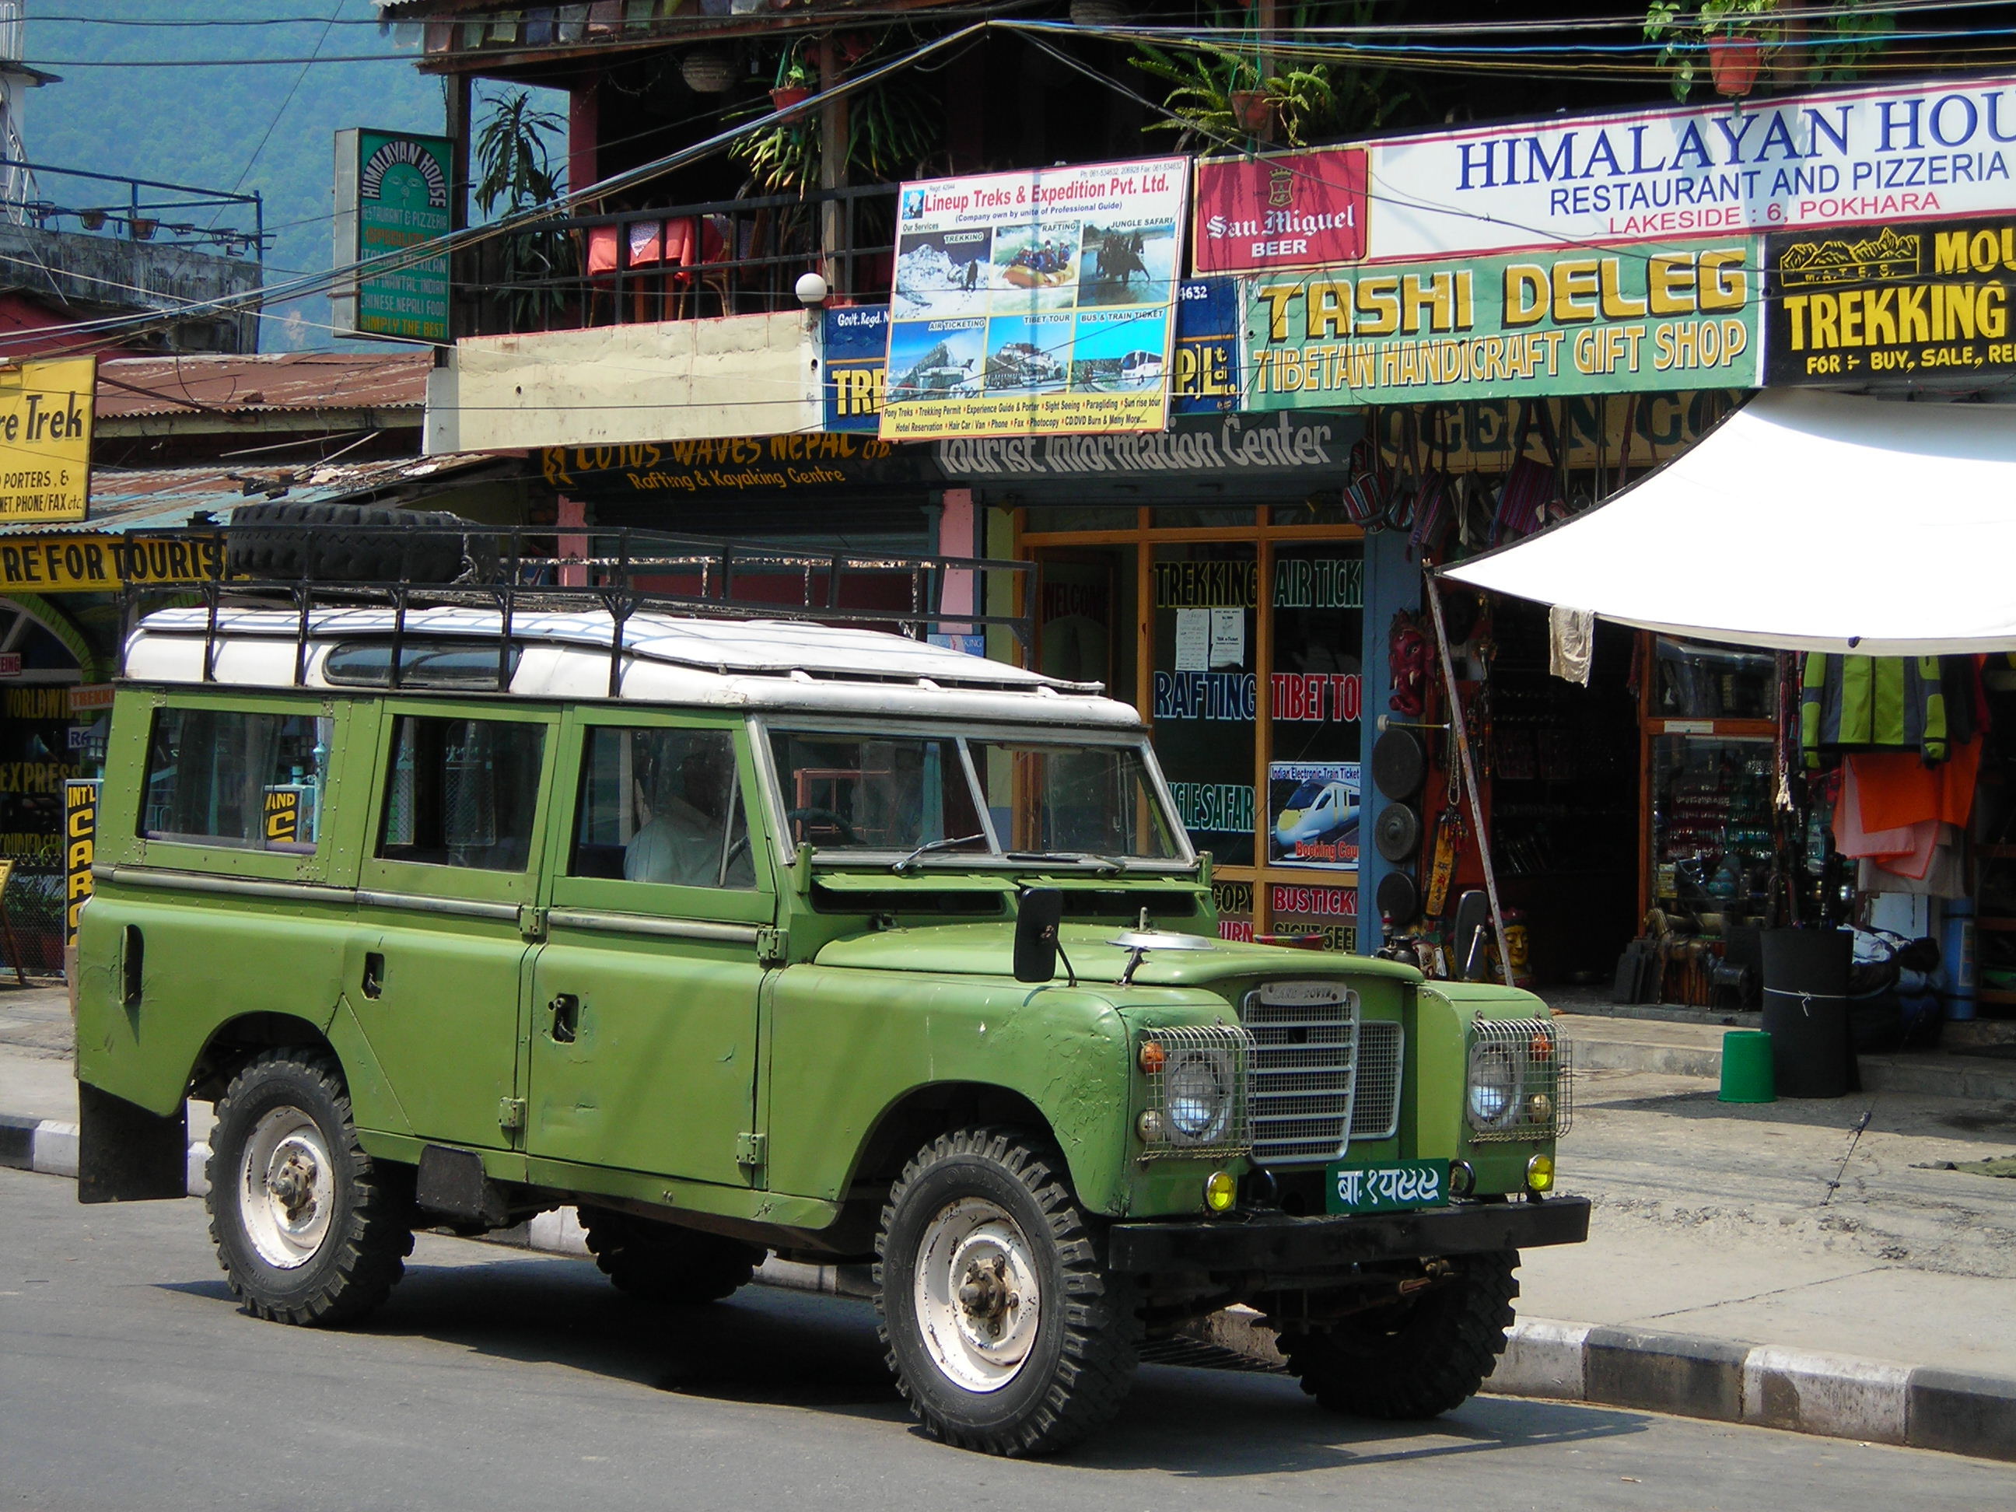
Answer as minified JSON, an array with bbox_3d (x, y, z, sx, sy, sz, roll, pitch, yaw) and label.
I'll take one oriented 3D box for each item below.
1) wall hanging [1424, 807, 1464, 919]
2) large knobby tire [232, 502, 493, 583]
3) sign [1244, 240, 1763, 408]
[{"bbox_3d":[2.003,0.492,20.588,0.040,0.510,0.150,0,7,-44],"label":"wall hanging"},{"bbox_3d":[-1.862,-0.606,12.903,0.760,0.200,0.760,2,0,0],"label":"large knobby tire"},{"bbox_3d":[2.076,-1.841,19.347,0.050,0.613,2.913,0,1,-44],"label":"sign"}]

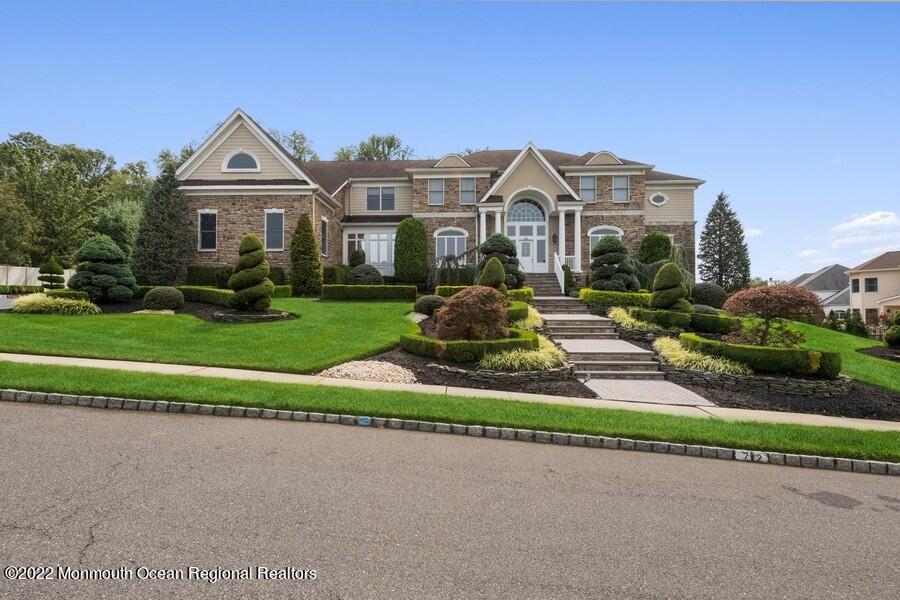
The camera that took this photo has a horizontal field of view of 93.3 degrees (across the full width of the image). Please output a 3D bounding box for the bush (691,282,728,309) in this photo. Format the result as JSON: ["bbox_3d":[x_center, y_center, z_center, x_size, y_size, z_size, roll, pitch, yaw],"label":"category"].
[{"bbox_3d":[11.113,-0.182,18.200,1.600,1.130,1.550,0,1,0],"label":"bush"}]

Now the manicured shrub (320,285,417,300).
[{"bbox_3d":[-3.629,-0.337,19.100,4.290,0.660,0.850,0,0,3],"label":"manicured shrub"}]

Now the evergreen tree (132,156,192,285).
[{"bbox_3d":[-13.056,-3.406,19.300,2.260,6.220,2.260,0,0,3],"label":"evergreen tree"}]

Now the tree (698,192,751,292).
[{"bbox_3d":[16.176,-3.206,25.000,2.620,6.240,2.620,0,0,3],"label":"tree"}]

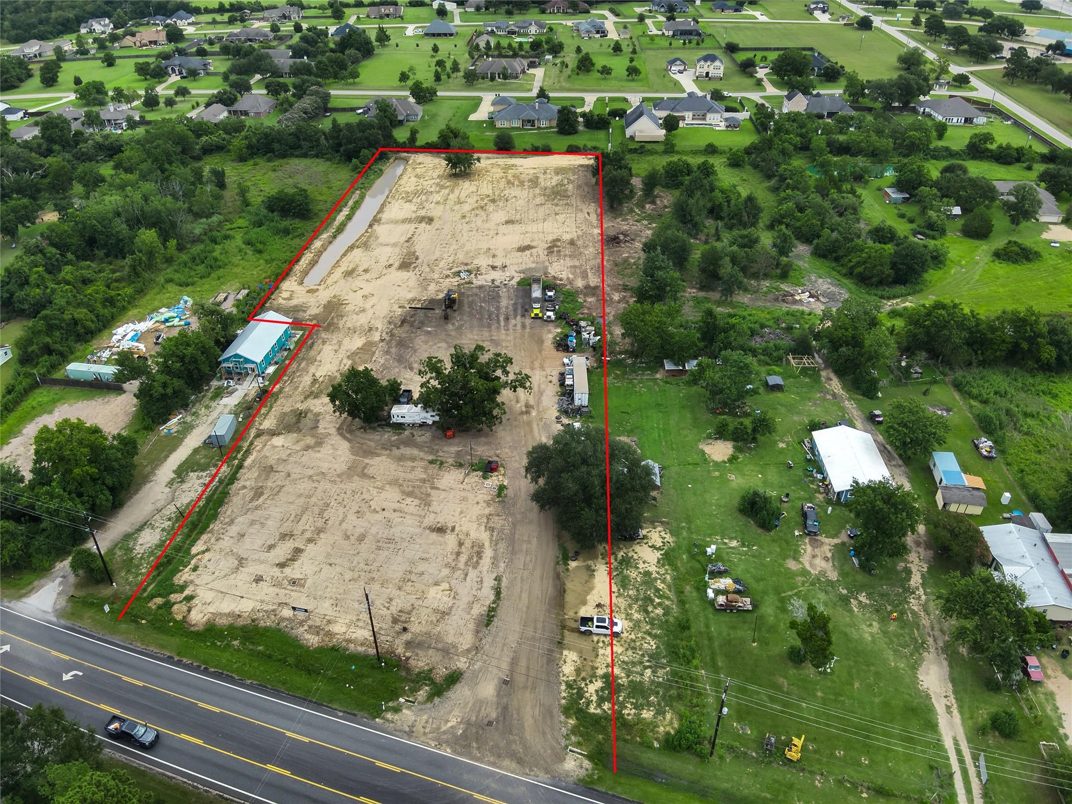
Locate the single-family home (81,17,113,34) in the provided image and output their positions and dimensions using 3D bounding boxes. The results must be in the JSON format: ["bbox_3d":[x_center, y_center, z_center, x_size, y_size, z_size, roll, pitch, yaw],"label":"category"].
[{"bbox_3d":[-306.040,-261.940,516.240,18.000,8.700,11.500,-11,37,-14],"label":"single-family home"}]

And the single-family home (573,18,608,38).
[{"bbox_3d":[35.110,-237.980,472.060,20.500,9.000,17.500,-1,35,0],"label":"single-family home"}]

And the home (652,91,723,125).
[{"bbox_3d":[61.750,-119.610,299.860,28.890,8.420,19.590,0,35,0],"label":"home"}]

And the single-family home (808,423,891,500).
[{"bbox_3d":[53.450,10.440,125.050,10.020,4.020,15.660,1,35,3],"label":"single-family home"}]

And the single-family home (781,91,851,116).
[{"bbox_3d":[113.900,-120.630,301.050,24.480,8.030,17.620,1,35,2],"label":"single-family home"}]

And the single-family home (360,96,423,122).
[{"bbox_3d":[-57.920,-119.100,301.950,23.500,6.460,22.520,0,35,0],"label":"single-family home"}]

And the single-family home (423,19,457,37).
[{"bbox_3d":[-62.080,-241.530,479.680,18.700,9.300,16.500,-1,35,0],"label":"single-family home"}]

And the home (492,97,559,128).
[{"bbox_3d":[-4.440,-117.010,298.530,25.960,6.560,23.510,0,35,0],"label":"home"}]

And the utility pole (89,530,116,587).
[{"bbox_3d":[-61.580,21.540,104.950,0.350,12.200,0.350,0,32,0],"label":"utility pole"}]

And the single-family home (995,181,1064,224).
[{"bbox_3d":[146.000,-60.020,220.380,17.770,5.130,23.700,4,35,7],"label":"single-family home"}]

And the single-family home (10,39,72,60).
[{"bbox_3d":[-299.450,-214.850,449.560,30.000,8.700,16.000,-18,38,-22],"label":"single-family home"}]

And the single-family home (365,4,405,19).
[{"bbox_3d":[-111.060,-288.900,549.400,24.000,7.700,11.500,-1,35,0],"label":"single-family home"}]

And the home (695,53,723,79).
[{"bbox_3d":[86.470,-166.490,368.210,12.800,10.600,11.000,4,36,7],"label":"home"}]

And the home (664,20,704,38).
[{"bbox_3d":[92.050,-234.770,466.440,22.500,8.300,16.000,0,35,2],"label":"home"}]

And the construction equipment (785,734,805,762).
[{"bbox_3d":[30.350,40.240,86.790,1.700,2.400,2.000,19,39,25],"label":"construction equipment"}]

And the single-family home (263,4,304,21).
[{"bbox_3d":[-167.020,-256.680,489.550,26.390,8.060,14.390,-14,37,-18],"label":"single-family home"}]

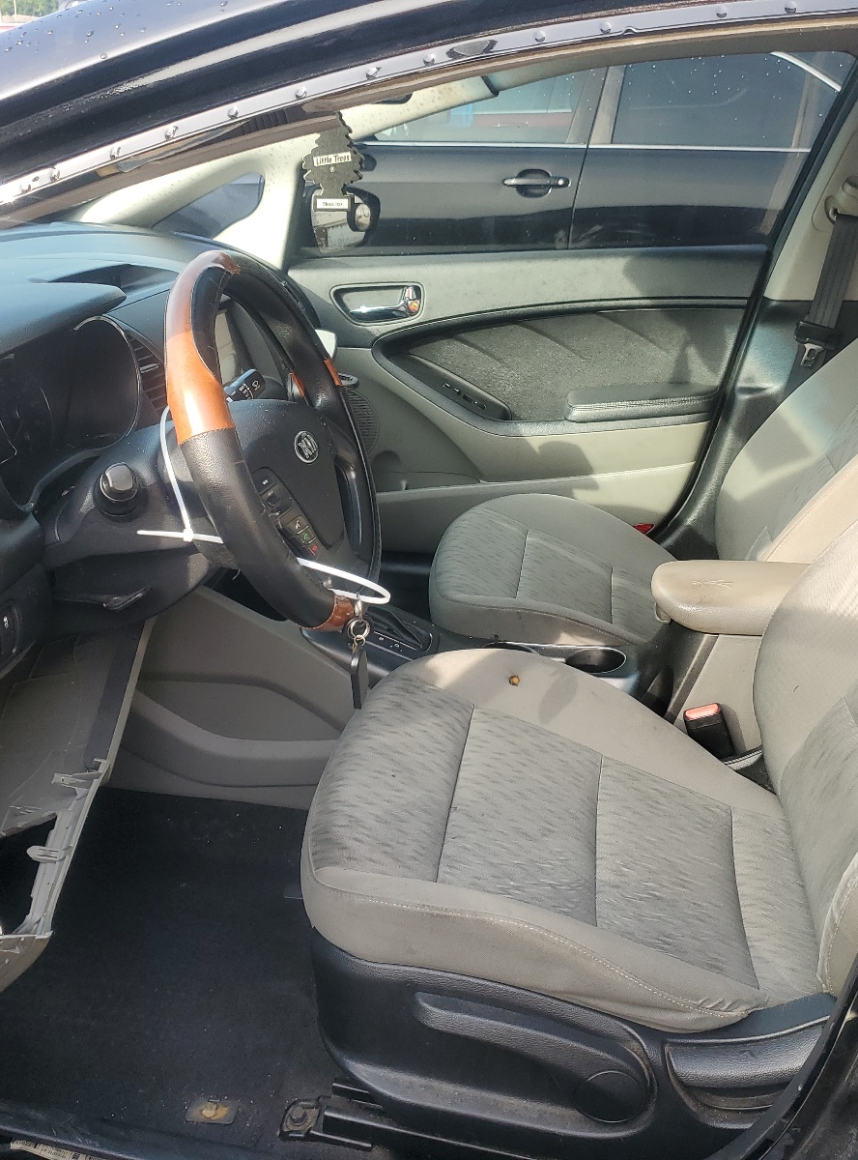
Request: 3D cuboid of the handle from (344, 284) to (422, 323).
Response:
[{"bbox_3d":[-0.082,-0.502,2.108,0.145,0.065,0.040,5,25,8],"label":"handle"}]

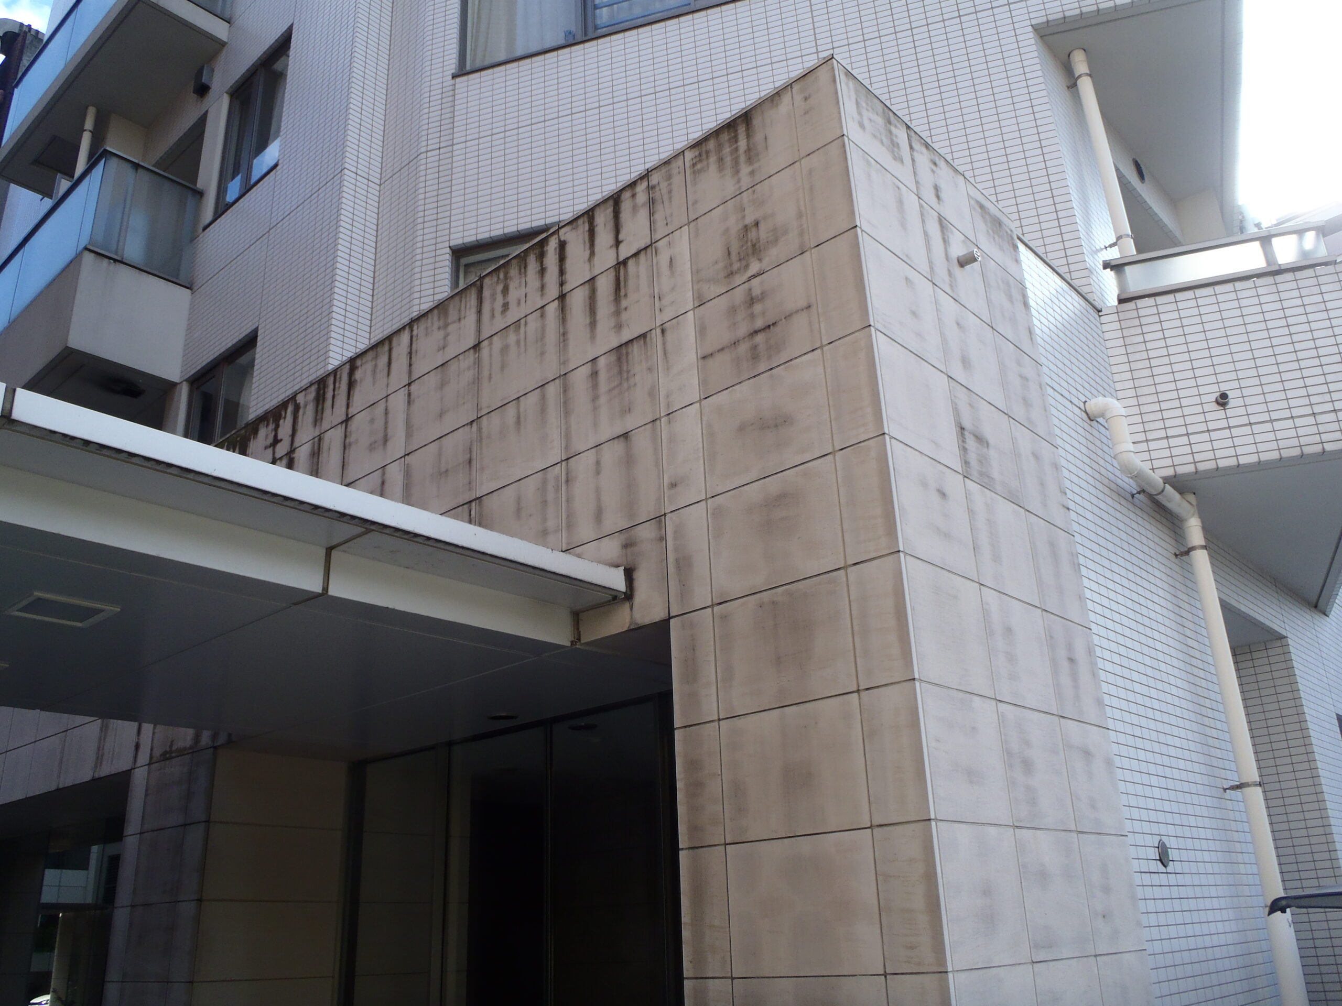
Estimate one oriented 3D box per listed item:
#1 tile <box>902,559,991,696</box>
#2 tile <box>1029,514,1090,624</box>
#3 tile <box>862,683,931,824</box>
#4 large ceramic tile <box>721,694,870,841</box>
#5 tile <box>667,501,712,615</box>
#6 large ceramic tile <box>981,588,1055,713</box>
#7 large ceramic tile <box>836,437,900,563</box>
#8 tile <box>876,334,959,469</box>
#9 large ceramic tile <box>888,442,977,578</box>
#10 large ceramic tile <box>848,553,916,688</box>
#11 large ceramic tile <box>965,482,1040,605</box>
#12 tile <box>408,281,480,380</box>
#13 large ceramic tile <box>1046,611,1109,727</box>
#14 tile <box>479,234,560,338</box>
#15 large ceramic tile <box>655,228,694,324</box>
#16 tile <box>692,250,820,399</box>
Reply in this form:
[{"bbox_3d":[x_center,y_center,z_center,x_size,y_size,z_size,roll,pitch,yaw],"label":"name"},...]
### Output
[{"bbox_3d":[0.897,0.411,3.502,0.022,0.399,0.499,-20,-27,38],"label":"tile"},{"bbox_3d":[1.543,0.275,4.339,0.022,0.399,0.473,-20,-27,38],"label":"tile"},{"bbox_3d":[0.687,0.765,3.314,0.197,0.408,0.025,-20,-27,38],"label":"tile"},{"bbox_3d":[0.398,0.876,3.552,0.570,0.410,0.025,-20,-27,38],"label":"large ceramic tile"},{"bbox_3d":[0.069,0.210,4.107,0.201,0.408,0.020,-20,-27,38],"label":"tile"},{"bbox_3d":[1.266,0.548,3.962,0.025,0.408,0.505,-20,-27,38],"label":"large ceramic tile"},{"bbox_3d":[0.638,-0.004,3.530,0.194,0.398,0.030,-20,-27,38],"label":"large ceramic tile"},{"bbox_3d":[0.862,-0.338,3.812,0.030,0.398,0.488,-20,-27,38],"label":"tile"},{"bbox_3d":[0.880,0.035,3.650,0.022,0.399,0.499,-20,-27,38],"label":"large ceramic tile"},{"bbox_3d":[0.653,0.371,3.372,0.198,0.399,0.022,-20,-27,38],"label":"large ceramic tile"},{"bbox_3d":[1.210,0.158,4.013,0.030,0.398,0.488,-20,-27,38],"label":"large ceramic tile"},{"bbox_3d":[-1.174,-0.891,5.666,0.582,0.372,0.020,-20,-27,38],"label":"tile"},{"bbox_3d":[1.593,0.667,4.299,0.030,0.409,0.474,-20,-27,38],"label":"large ceramic tile"},{"bbox_3d":[-0.732,-1.048,5.289,0.588,0.376,0.030,-20,-27,38],"label":"tile"},{"bbox_3d":[0.019,-0.924,4.436,0.198,0.398,0.030,-20,-27,38],"label":"large ceramic tile"},{"bbox_3d":[0.320,-0.655,4.049,0.558,0.399,0.022,-20,-27,38],"label":"tile"}]

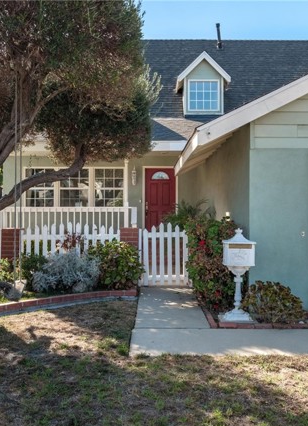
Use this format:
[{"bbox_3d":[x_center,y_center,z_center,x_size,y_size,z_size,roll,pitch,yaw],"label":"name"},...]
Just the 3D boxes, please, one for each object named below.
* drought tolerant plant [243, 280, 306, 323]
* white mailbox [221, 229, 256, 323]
[{"bbox_3d":[1.540,1.110,5.720,0.800,0.490,0.680,0,0,0],"label":"drought tolerant plant"},{"bbox_3d":[1.070,0.762,5.580,0.400,1.140,0.320,0,0,5],"label":"white mailbox"}]

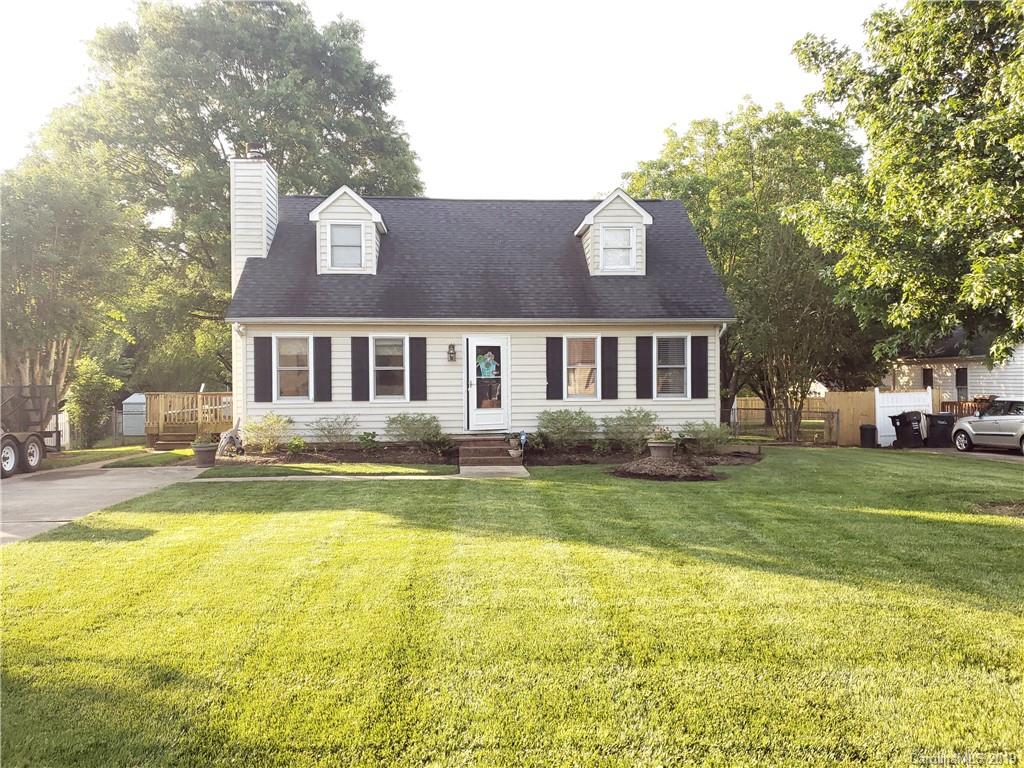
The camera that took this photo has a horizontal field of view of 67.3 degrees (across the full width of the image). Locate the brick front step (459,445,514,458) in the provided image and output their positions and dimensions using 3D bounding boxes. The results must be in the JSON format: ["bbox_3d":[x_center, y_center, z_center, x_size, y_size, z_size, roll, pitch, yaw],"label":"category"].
[{"bbox_3d":[-0.443,1.354,15.460,1.200,0.170,0.340,0,0,-4],"label":"brick front step"}]

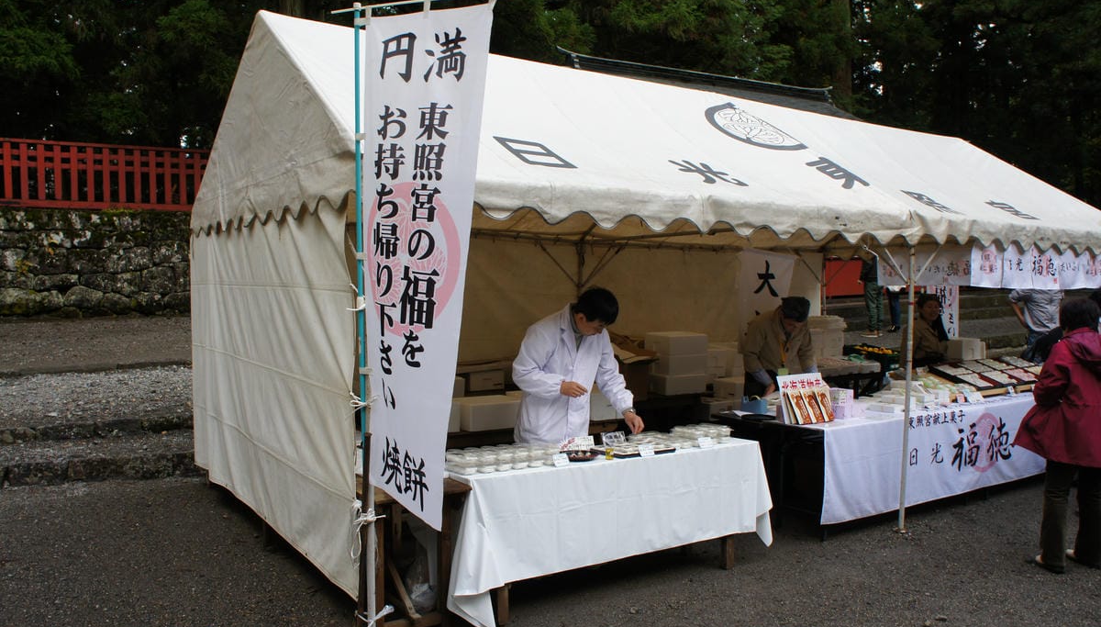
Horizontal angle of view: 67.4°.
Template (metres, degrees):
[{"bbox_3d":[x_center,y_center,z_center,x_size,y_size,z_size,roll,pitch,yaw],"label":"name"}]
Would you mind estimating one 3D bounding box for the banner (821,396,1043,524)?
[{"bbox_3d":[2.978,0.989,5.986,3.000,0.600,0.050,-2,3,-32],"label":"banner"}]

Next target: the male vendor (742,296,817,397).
[{"bbox_3d":[1.675,0.601,6.060,0.530,1.380,0.500,0,4,-20],"label":"male vendor"}]

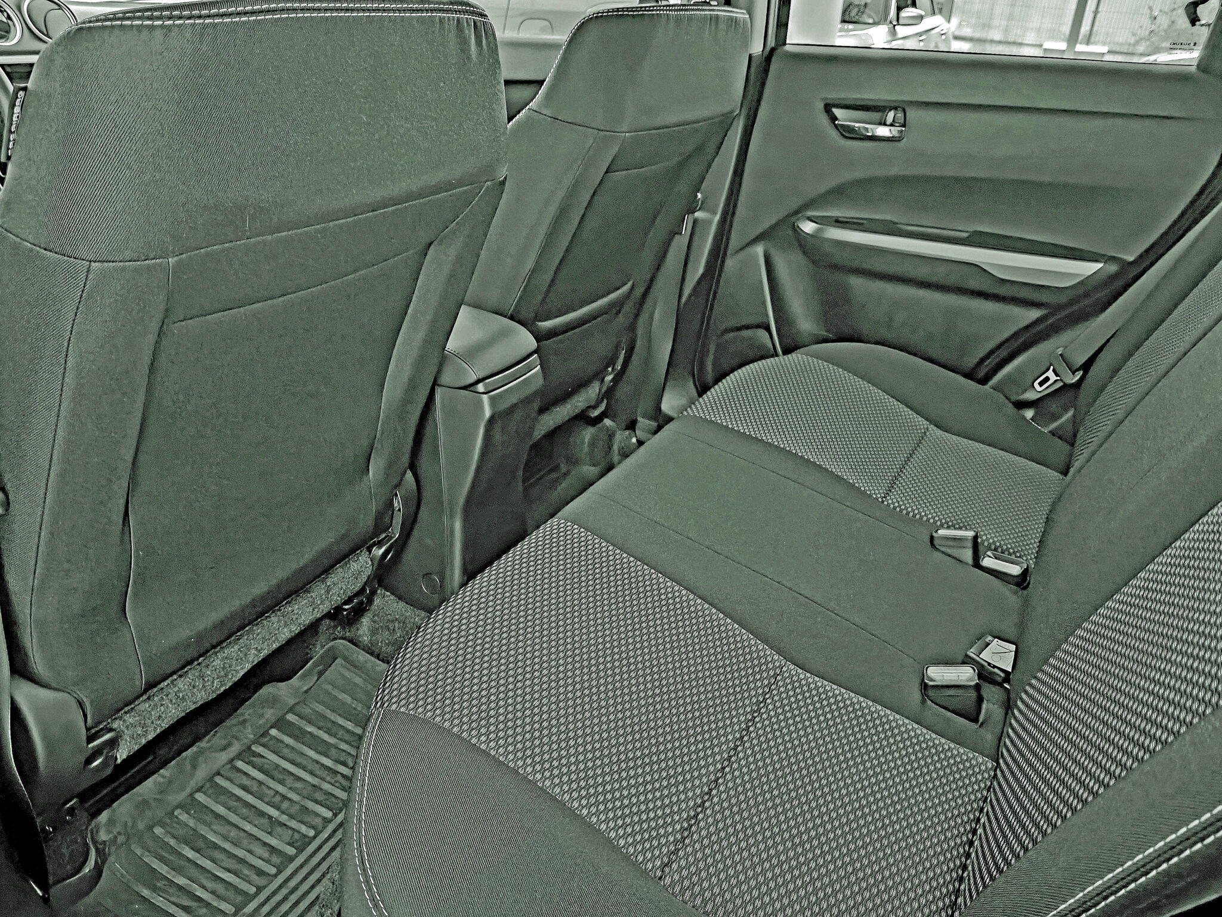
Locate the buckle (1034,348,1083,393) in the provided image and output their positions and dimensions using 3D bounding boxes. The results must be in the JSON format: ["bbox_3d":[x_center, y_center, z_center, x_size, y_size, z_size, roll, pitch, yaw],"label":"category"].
[{"bbox_3d":[0.727,-0.143,1.500,0.019,0.073,0.058,30,35,-31],"label":"buckle"}]

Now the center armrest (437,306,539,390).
[{"bbox_3d":[-0.260,-0.178,1.320,0.287,0.071,0.163,15,29,25],"label":"center armrest"}]

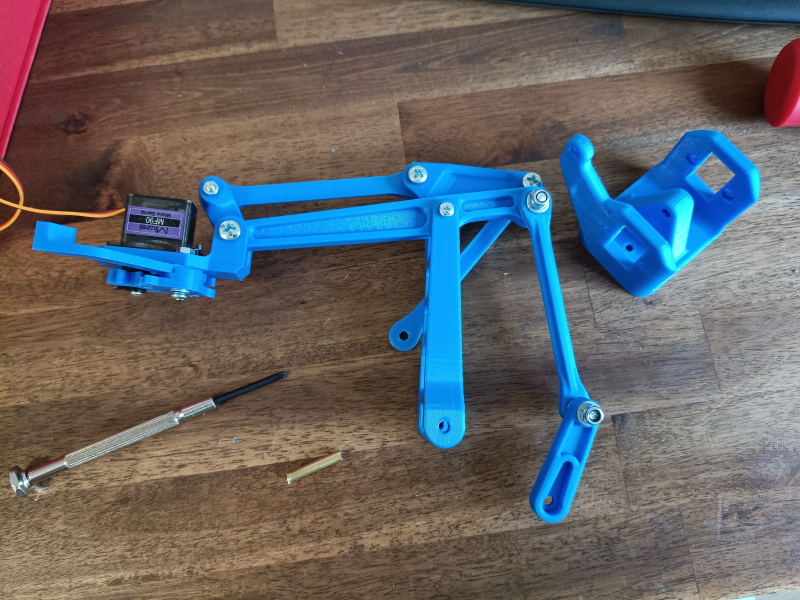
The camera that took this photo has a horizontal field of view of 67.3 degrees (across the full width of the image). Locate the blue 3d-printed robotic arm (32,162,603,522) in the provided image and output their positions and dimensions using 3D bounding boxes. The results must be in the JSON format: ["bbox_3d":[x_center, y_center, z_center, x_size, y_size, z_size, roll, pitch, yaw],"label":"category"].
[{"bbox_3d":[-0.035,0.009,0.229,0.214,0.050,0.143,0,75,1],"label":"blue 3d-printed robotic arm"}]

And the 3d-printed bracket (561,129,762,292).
[{"bbox_3d":[0.100,-0.044,0.237,0.051,0.054,0.062,-39,77,-9],"label":"3d-printed bracket"}]

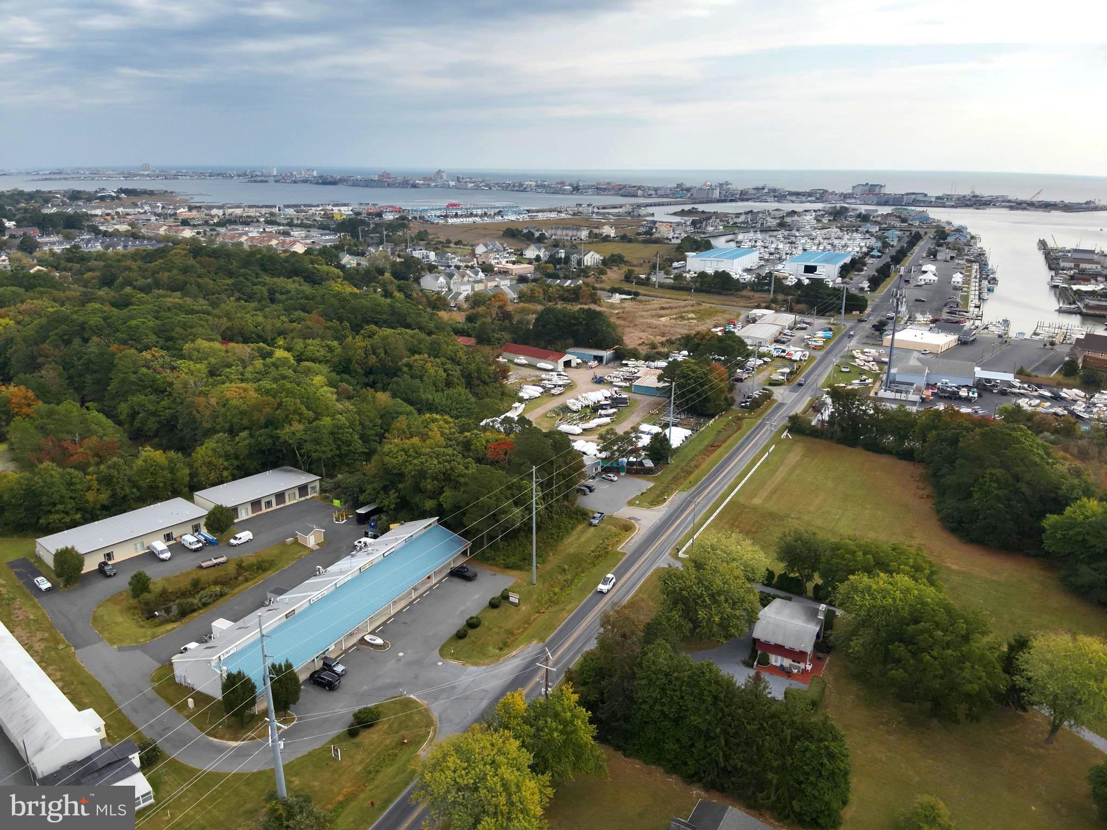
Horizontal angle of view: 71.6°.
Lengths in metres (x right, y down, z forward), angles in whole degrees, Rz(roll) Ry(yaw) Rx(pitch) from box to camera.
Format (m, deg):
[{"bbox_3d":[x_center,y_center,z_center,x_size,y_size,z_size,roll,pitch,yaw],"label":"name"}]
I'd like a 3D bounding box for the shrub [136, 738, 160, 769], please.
[{"bbox_3d":[-57.880,48.150,109.760,3.500,4.000,3.500,10,20,27],"label":"shrub"}]

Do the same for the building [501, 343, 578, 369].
[{"bbox_3d":[-6.705,-24.878,319.866,32.283,5.821,11.117,14,23,37],"label":"building"}]

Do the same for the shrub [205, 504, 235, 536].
[{"bbox_3d":[-73.485,23.343,169.289,6.200,6.600,6.000,-8,20,-24],"label":"shrub"}]

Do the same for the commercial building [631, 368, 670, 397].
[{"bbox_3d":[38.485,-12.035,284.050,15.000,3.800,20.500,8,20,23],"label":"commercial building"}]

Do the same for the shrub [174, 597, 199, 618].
[{"bbox_3d":[-66.700,35.098,139.618,4.400,2.600,4.100,-9,20,-27],"label":"shrub"}]

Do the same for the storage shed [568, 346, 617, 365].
[{"bbox_3d":[14.830,-25.099,323.082,18.800,4.400,9.300,7,19,20],"label":"storage shed"}]

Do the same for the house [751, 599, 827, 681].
[{"bbox_3d":[41.410,39.140,135.550,9.600,6.700,10.500,9,20,25],"label":"house"}]

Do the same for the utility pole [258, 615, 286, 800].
[{"bbox_3d":[-36.180,38.700,99.190,3.000,28.800,1.400,10,20,27],"label":"utility pole"}]

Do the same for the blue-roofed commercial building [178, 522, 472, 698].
[{"bbox_3d":[-38.766,32.459,140.098,18.938,7.509,55.738,10,20,27],"label":"blue-roofed commercial building"}]

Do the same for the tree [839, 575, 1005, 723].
[{"bbox_3d":[55.205,35.875,116.827,22.500,16.000,19.000,10,20,27],"label":"tree"}]

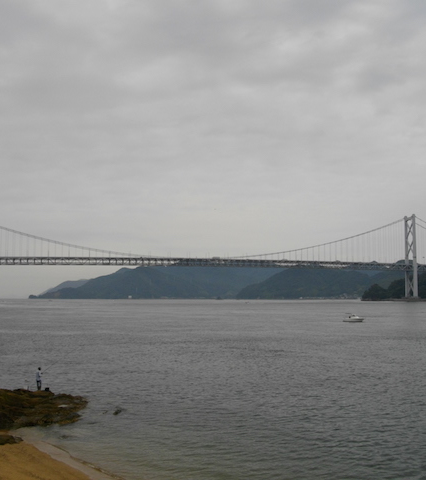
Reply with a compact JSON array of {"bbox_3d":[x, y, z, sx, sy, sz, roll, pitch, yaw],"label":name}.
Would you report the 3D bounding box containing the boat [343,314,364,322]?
[{"bbox_3d":[44.776,24.851,188.000,6.700,2.350,2.400,-1,-6,7],"label":"boat"}]

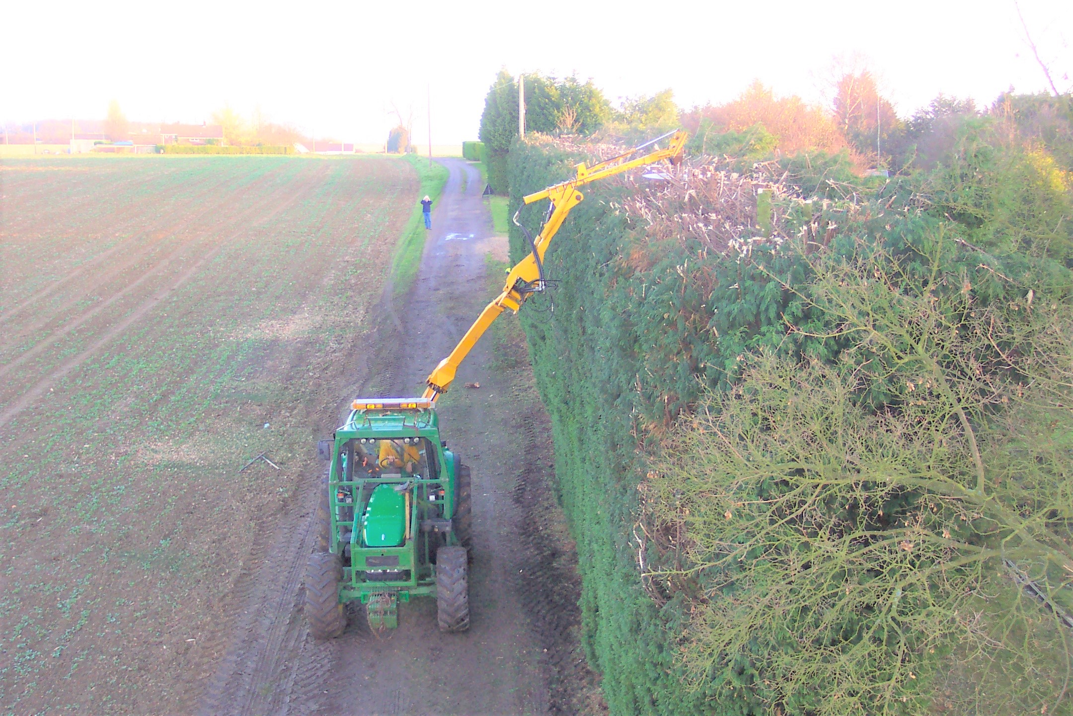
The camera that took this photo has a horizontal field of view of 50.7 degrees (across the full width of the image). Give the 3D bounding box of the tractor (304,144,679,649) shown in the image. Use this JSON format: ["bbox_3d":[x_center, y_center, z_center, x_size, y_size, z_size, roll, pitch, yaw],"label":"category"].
[{"bbox_3d":[-0.369,0.123,18.542,6.600,7.300,6.300,-1,11,-4],"label":"tractor"}]

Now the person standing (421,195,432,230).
[{"bbox_3d":[-5.584,-7.425,57.834,0.600,1.740,0.420,-1,11,-5],"label":"person standing"}]

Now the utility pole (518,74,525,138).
[{"bbox_3d":[-0.693,-10.138,56.754,0.220,7.900,0.220,0,11,0],"label":"utility pole"}]

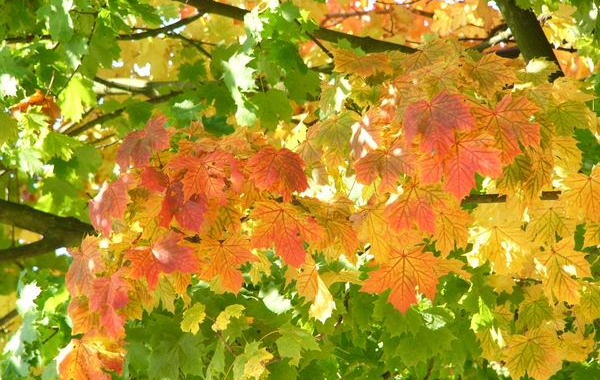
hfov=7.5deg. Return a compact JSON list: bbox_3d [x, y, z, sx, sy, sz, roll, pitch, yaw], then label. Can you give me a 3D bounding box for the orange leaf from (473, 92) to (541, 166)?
[{"bbox_3d":[0.364,-0.105,7.800,0.111,0.113,0.040,-22,-14,-6],"label":"orange leaf"}]

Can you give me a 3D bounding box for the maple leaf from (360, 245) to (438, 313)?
[{"bbox_3d":[0.169,0.153,7.750,0.132,0.112,0.040,0,-15,0],"label":"maple leaf"}]

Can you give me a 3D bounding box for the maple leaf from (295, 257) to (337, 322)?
[{"bbox_3d":[0.027,0.174,8.000,0.075,0.109,0.045,-14,-12,-13],"label":"maple leaf"}]

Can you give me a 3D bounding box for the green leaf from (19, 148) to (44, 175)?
[{"bbox_3d":[-0.532,-0.057,9.100,0.064,0.060,0.030,-15,-29,13],"label":"green leaf"}]

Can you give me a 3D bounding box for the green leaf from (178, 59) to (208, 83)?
[{"bbox_3d":[-0.193,-0.215,8.300,0.054,0.043,0.030,0,-15,0],"label":"green leaf"}]

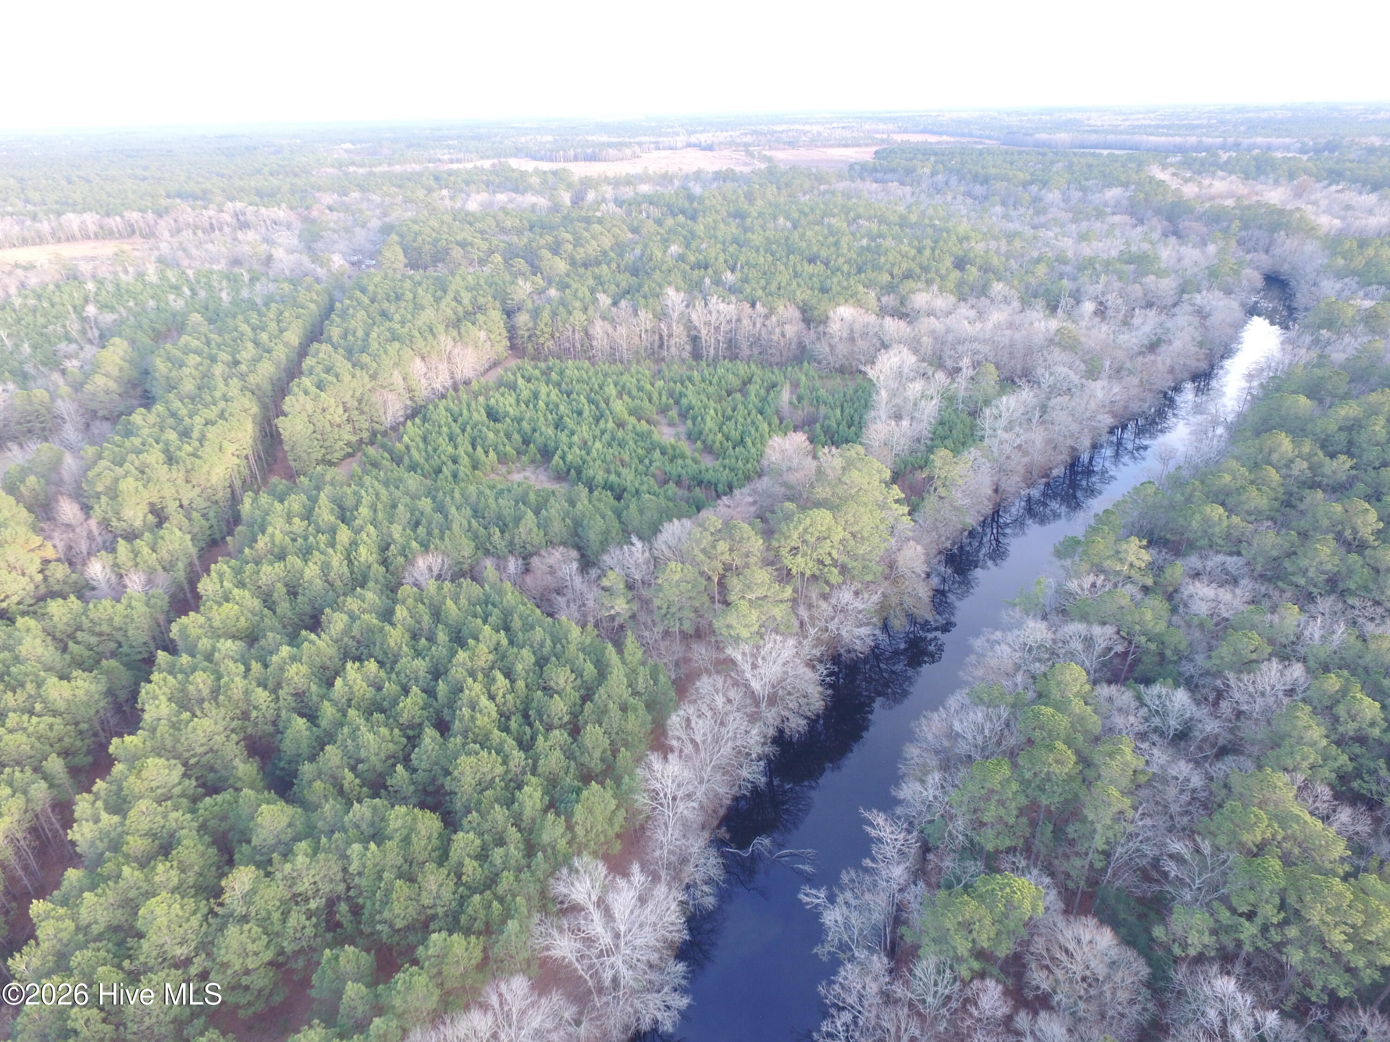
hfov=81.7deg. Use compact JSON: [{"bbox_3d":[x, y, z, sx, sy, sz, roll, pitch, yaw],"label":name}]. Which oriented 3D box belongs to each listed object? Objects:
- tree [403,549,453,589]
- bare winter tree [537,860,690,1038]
[{"bbox_3d":[-40.150,10.310,122.110,7.490,12.640,7.490,-1,27,0],"label":"tree"},{"bbox_3d":[-6.610,35.730,66.010,12.440,16.720,12.440,-1,27,0],"label":"bare winter tree"}]

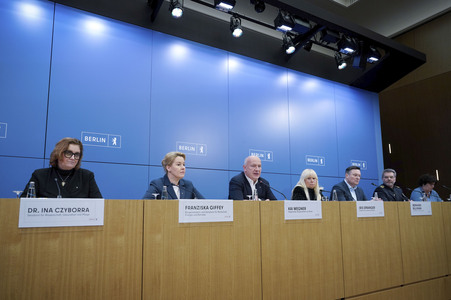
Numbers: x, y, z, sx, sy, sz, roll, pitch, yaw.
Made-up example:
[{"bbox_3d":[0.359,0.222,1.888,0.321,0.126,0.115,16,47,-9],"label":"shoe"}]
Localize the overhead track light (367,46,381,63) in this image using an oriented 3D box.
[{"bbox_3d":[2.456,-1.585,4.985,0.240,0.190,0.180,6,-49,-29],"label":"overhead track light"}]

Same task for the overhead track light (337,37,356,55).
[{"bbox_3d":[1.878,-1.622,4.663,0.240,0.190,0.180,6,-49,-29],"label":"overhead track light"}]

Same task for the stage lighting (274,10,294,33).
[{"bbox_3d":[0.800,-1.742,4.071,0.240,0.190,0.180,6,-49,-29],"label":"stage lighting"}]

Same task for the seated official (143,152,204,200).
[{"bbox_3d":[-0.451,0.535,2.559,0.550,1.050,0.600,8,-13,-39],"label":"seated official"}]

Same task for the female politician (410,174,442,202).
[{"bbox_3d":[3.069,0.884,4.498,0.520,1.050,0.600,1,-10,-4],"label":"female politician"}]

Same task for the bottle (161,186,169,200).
[{"bbox_3d":[-0.462,0.370,2.256,0.056,0.190,0.056,6,-11,-29],"label":"bottle"}]

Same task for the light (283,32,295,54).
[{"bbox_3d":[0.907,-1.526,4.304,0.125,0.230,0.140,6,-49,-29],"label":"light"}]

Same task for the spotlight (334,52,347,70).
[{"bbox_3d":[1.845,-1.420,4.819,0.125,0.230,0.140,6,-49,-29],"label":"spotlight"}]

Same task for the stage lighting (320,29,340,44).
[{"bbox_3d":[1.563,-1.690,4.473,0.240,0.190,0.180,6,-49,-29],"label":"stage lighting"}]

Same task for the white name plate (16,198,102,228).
[{"bbox_3d":[-0.894,0.350,1.670,0.420,0.150,0.025,6,-11,-29],"label":"white name plate"}]

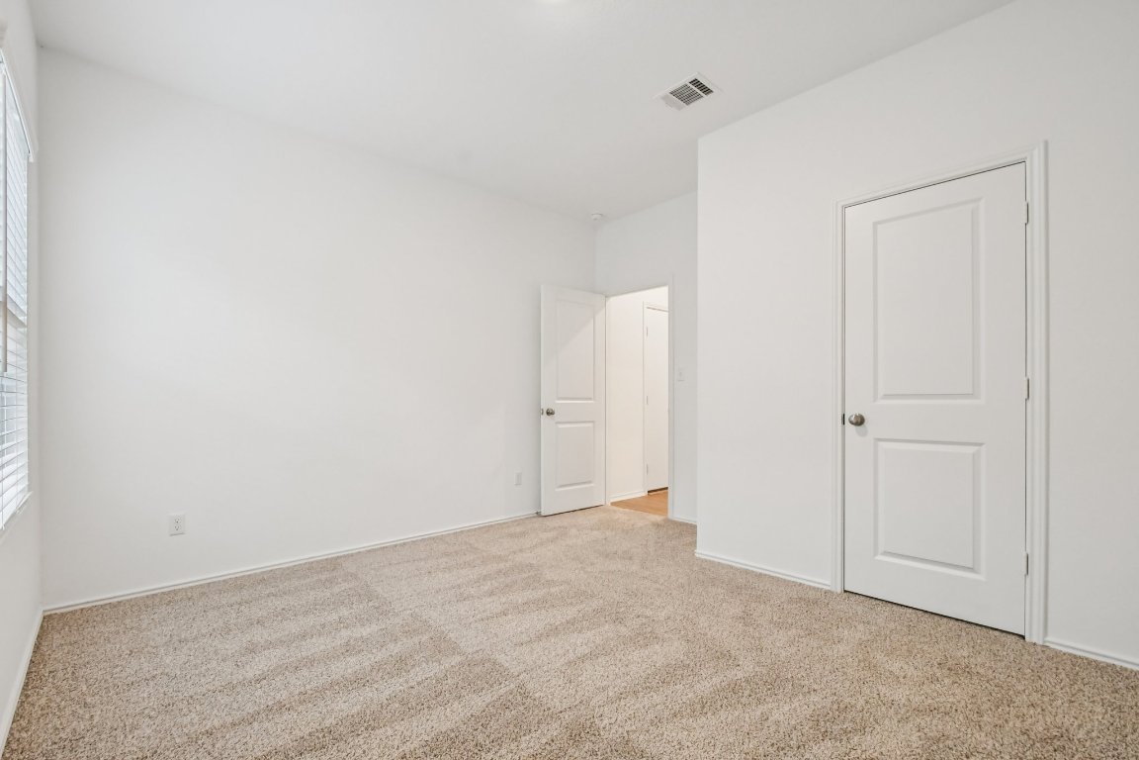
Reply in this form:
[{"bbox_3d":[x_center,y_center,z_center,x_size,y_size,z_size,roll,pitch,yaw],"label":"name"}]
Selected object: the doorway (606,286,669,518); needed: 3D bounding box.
[{"bbox_3d":[0.625,0.197,4.400,0.740,2.040,0.120,-1,-2,42],"label":"doorway"}]

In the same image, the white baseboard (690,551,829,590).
[{"bbox_3d":[1.113,1.120,2.830,0.790,0.055,0.016,-1,-2,43],"label":"white baseboard"}]

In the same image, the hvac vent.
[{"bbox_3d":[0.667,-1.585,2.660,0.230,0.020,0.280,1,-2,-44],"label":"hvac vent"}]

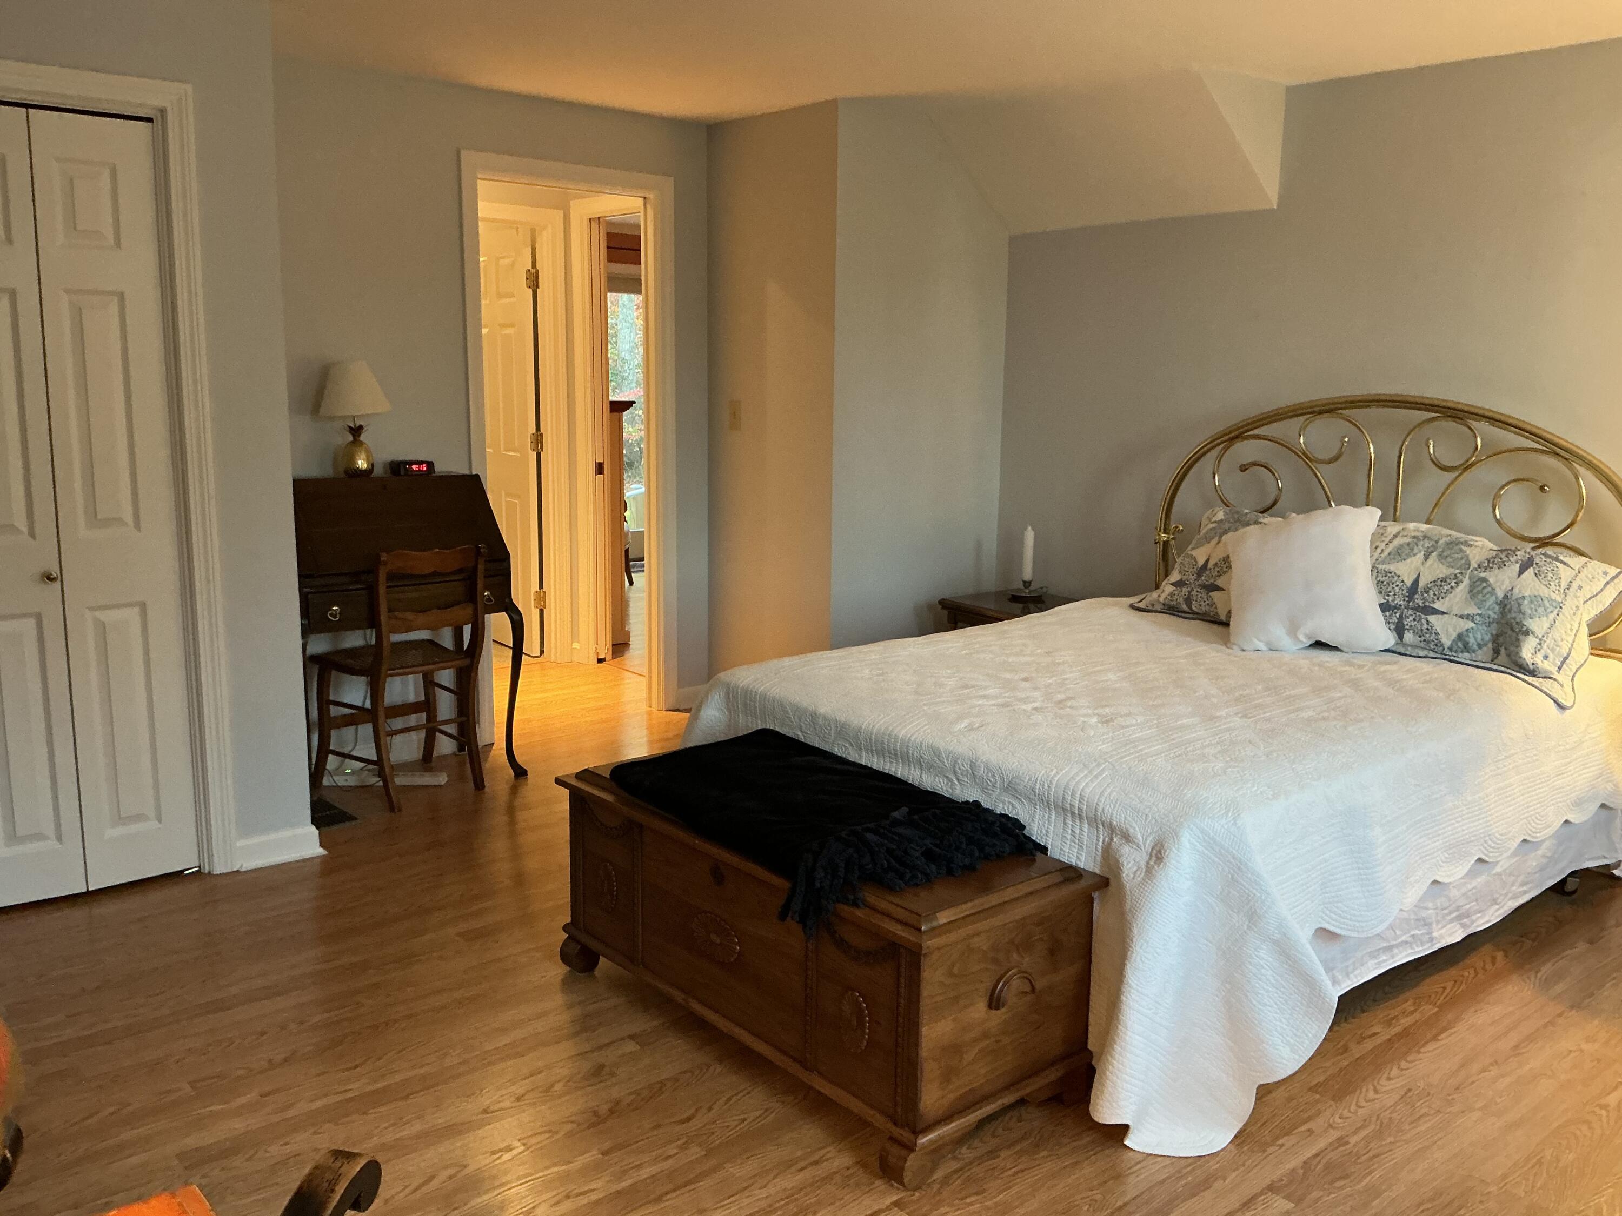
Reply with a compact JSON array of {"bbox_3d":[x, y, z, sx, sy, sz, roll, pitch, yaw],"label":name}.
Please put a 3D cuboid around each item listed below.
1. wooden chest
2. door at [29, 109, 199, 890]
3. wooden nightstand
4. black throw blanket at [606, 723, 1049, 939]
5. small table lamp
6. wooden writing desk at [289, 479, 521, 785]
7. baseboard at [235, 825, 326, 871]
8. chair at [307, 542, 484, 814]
[{"bbox_3d":[-0.016,0.664,2.758,0.499,0.478,1.149,-7,12,-41],"label":"wooden chest"},{"bbox_3d":[-1.802,-0.241,3.406,0.275,1.978,0.035,-7,12,-39],"label":"door"},{"bbox_3d":[0.806,0.262,4.992,0.420,0.565,0.480,-8,13,-42],"label":"wooden nightstand"},{"bbox_3d":[-0.014,0.445,2.701,0.520,0.150,0.920,-7,12,-41],"label":"black throw blanket"},{"bbox_3d":[-1.512,-0.626,4.359,0.245,0.380,0.245,-7,12,-39],"label":"small table lamp"},{"bbox_3d":[-1.412,0.082,4.436,0.725,1.040,0.420,-7,12,-39],"label":"wooden writing desk"},{"bbox_3d":[-1.512,0.684,3.728,0.239,0.080,0.025,-7,12,-39],"label":"baseboard"},{"bbox_3d":[-1.357,0.200,4.371,0.436,0.830,0.438,10,13,43],"label":"chair"}]

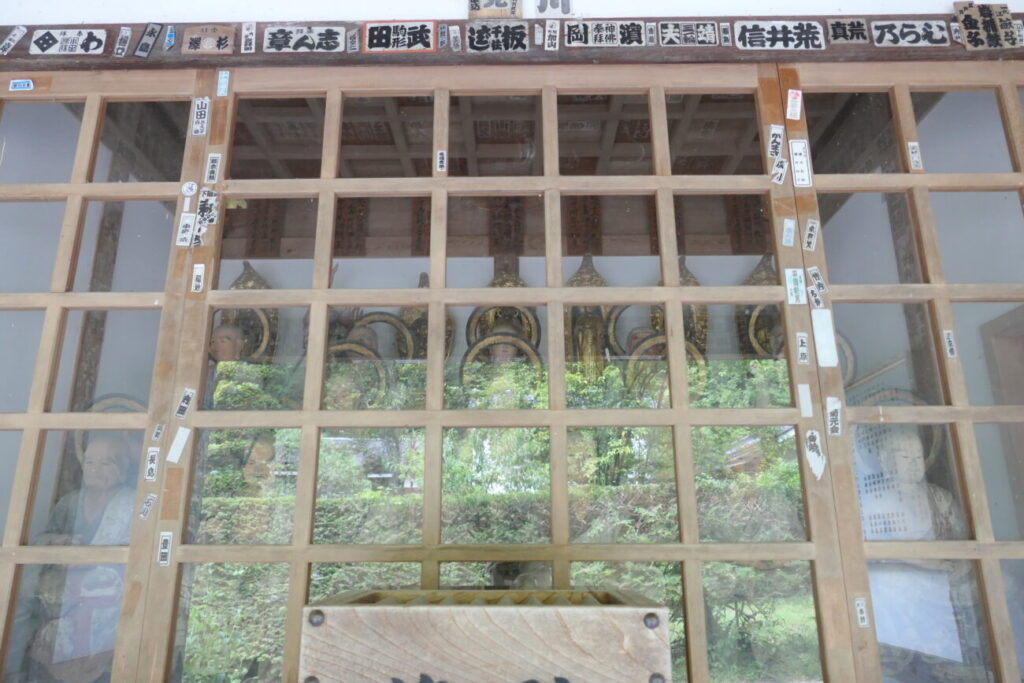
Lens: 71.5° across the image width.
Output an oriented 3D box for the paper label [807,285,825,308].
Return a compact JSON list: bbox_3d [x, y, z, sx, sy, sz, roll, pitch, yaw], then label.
[{"bbox_3d":[0.820,-0.120,1.917,0.023,0.061,0.004,-17,-15,-4],"label":"paper label"}]

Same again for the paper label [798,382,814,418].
[{"bbox_3d":[0.616,0.124,1.490,0.022,0.070,0.004,-1,-16,0],"label":"paper label"}]

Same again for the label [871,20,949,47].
[{"bbox_3d":[0.976,-0.753,1.741,0.182,0.073,0.004,0,-16,0],"label":"label"}]

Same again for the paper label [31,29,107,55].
[{"bbox_3d":[-1.070,-0.722,1.716,0.179,0.069,0.008,0,-16,0],"label":"paper label"}]

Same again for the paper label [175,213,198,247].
[{"bbox_3d":[-0.910,-0.312,1.988,0.039,0.097,0.004,4,-16,2],"label":"paper label"}]

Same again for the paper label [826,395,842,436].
[{"bbox_3d":[0.686,0.160,1.511,0.023,0.081,0.003,-1,-16,0],"label":"paper label"}]

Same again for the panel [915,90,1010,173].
[{"bbox_3d":[1.059,-0.494,1.688,0.215,0.230,0.006,0,-16,0],"label":"panel"}]

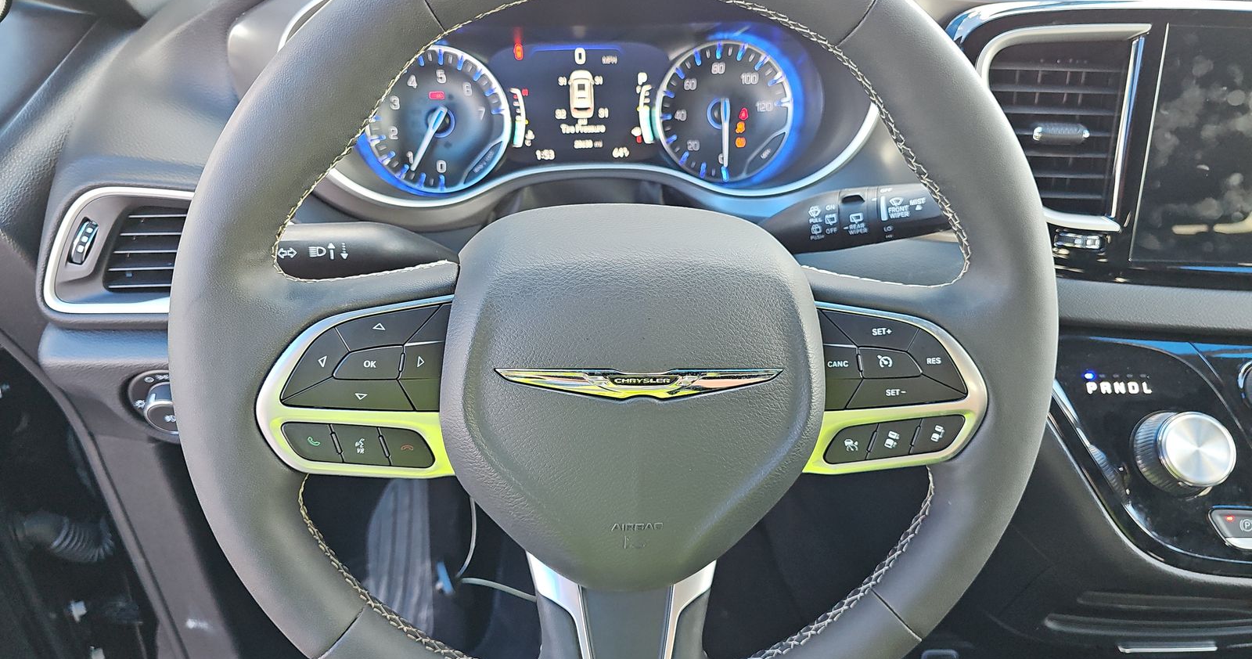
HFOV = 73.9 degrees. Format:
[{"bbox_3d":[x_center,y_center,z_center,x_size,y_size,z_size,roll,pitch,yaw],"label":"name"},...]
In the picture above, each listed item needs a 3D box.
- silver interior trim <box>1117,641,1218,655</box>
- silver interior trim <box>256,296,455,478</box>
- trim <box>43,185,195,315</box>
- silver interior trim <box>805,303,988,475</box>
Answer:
[{"bbox_3d":[0.400,0.235,0.615,0.080,0.009,0.012,-1,32,-7],"label":"silver interior trim"},{"bbox_3d":[-0.113,0.024,0.350,0.082,0.078,0.022,0,11,-7],"label":"silver interior trim"},{"bbox_3d":[-0.294,-0.049,0.518,0.125,0.079,0.032,-1,12,-14],"label":"trim"},{"bbox_3d":[0.122,0.027,0.378,0.082,0.078,0.022,0,11,-7],"label":"silver interior trim"}]

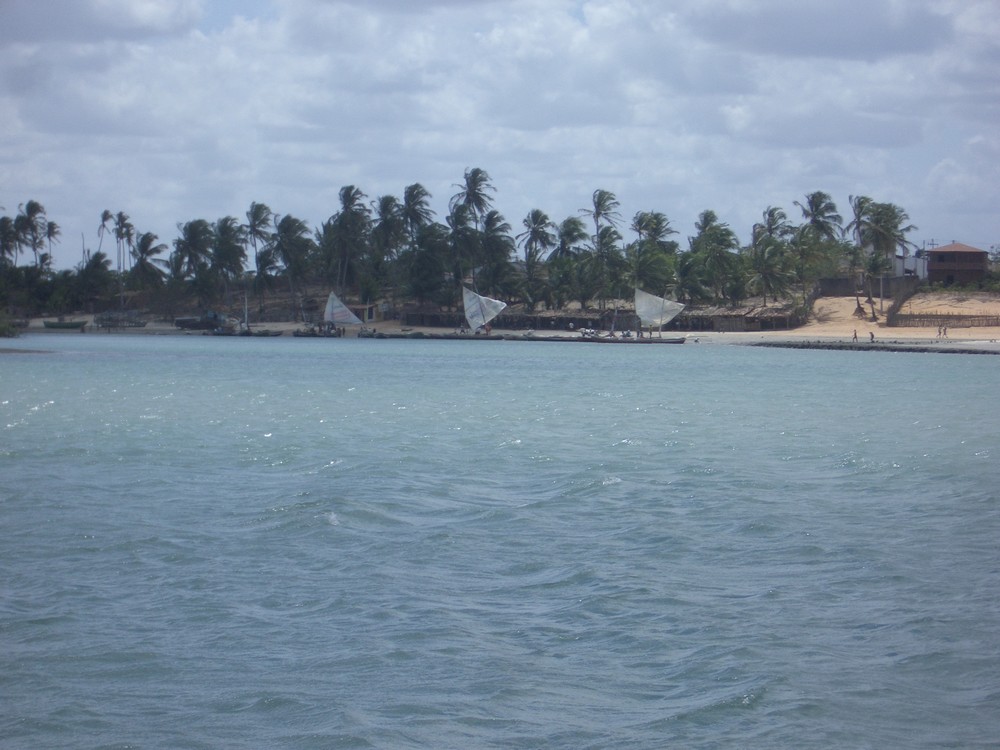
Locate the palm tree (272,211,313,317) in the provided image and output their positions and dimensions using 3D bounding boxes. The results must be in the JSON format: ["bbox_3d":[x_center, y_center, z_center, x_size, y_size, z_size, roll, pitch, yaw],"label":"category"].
[{"bbox_3d":[-36.422,-19.313,535.000,7.408,18.696,7.408,0,1,0],"label":"palm tree"}]

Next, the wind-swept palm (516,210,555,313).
[{"bbox_3d":[5.442,-17.706,465.000,5.825,15.636,5.825,0,1,0],"label":"wind-swept palm"}]

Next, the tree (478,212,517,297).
[{"bbox_3d":[-0.390,-18.870,475.000,5.950,14.410,6.200,0,1,0],"label":"tree"}]

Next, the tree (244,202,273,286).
[{"bbox_3d":[-43.789,-22.756,550.000,5.077,17.044,5.077,0,1,0],"label":"tree"}]

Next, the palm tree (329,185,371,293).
[{"bbox_3d":[-25.875,-23.452,525.000,6.923,19.039,6.923,0,1,0],"label":"palm tree"}]

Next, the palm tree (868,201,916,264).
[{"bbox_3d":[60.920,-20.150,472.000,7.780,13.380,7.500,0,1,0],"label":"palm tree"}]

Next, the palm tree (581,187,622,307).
[{"bbox_3d":[15.058,-18.618,450.000,6.231,17.506,6.231,0,1,0],"label":"palm tree"}]

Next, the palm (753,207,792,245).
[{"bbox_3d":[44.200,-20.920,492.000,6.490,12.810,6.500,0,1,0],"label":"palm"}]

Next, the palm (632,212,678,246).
[{"bbox_3d":[23.278,-18.501,460.000,6.976,12.890,6.976,0,1,0],"label":"palm"}]

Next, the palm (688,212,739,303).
[{"bbox_3d":[32.940,-18.280,468.000,7.710,14.190,7.500,0,1,0],"label":"palm"}]

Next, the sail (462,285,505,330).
[{"bbox_3d":[-2.200,-9.430,430.000,6.240,6.240,1.300,0,1,0],"label":"sail"}]

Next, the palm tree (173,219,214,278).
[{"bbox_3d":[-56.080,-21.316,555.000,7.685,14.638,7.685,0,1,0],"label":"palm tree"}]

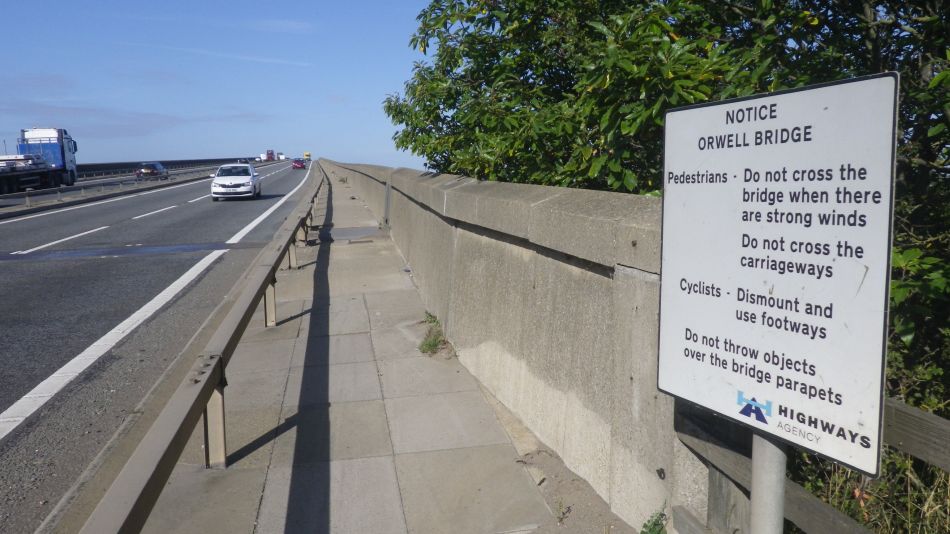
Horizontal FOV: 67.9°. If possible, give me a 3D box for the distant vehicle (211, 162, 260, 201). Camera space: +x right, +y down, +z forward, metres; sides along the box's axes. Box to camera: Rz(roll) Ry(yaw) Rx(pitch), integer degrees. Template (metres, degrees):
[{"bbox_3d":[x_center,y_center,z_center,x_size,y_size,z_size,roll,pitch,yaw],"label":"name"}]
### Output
[{"bbox_3d":[-10.200,-3.650,30.200,1.770,1.470,4.050,-2,9,-12],"label":"distant vehicle"}]

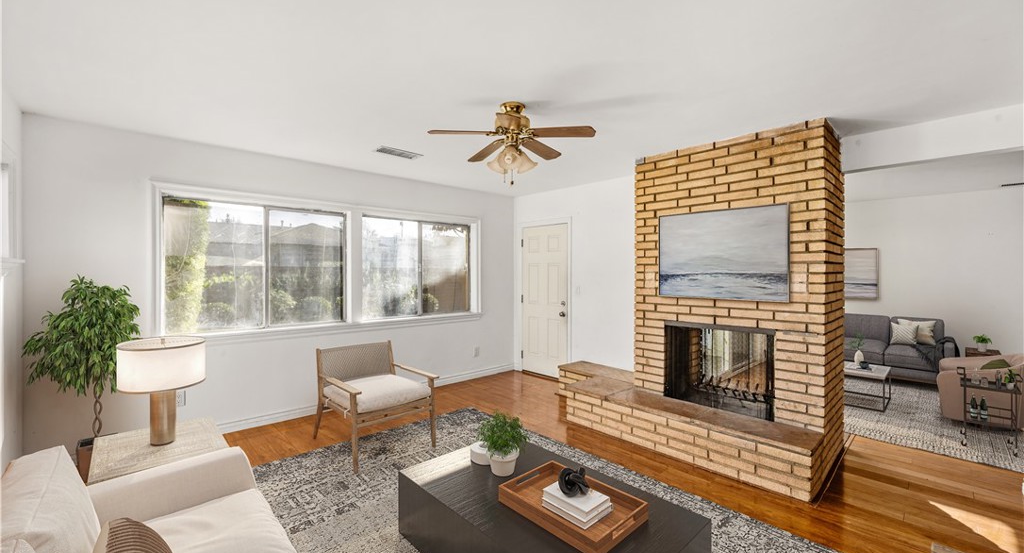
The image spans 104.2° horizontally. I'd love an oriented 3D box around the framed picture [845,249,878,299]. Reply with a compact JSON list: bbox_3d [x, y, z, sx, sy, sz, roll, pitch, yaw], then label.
[{"bbox_3d":[5.114,-0.036,6.106,0.040,0.760,0.780,0,1,-42],"label":"framed picture"}]

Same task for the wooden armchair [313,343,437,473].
[{"bbox_3d":[-1.121,0.977,3.276,0.700,0.785,0.855,0,1,-42],"label":"wooden armchair"}]

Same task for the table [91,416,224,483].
[{"bbox_3d":[-1.734,1.105,1.966,0.470,0.550,0.635,0,1,-42],"label":"table"}]

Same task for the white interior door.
[{"bbox_3d":[0.432,0.331,5.311,0.050,2.015,0.835,0,1,-42],"label":"white interior door"}]

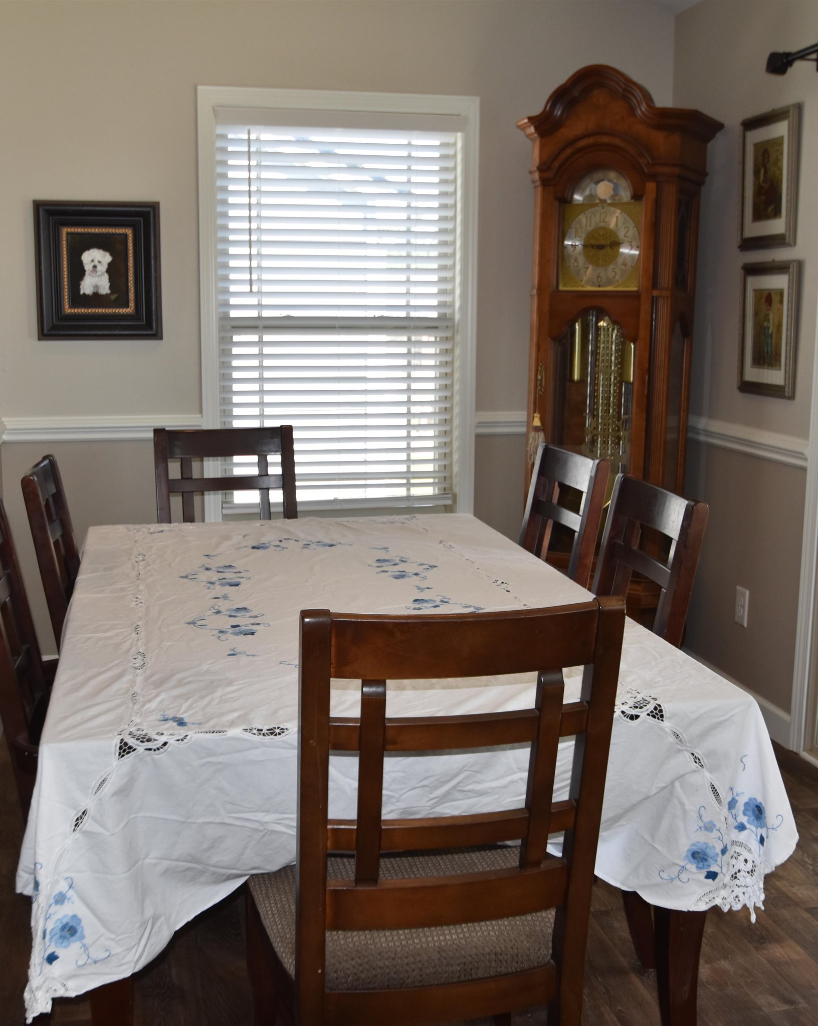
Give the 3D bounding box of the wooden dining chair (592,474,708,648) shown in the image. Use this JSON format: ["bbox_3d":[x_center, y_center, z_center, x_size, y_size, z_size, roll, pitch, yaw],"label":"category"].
[{"bbox_3d":[0.310,0.441,2.740,0.550,0.990,0.465,-2,10,-11],"label":"wooden dining chair"}]

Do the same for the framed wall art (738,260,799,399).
[{"bbox_3d":[1.156,-0.591,3.863,0.025,0.415,0.330,-2,10,-13],"label":"framed wall art"}]

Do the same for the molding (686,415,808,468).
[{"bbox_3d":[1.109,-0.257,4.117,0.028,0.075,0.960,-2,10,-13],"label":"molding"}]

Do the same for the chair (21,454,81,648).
[{"bbox_3d":[-0.683,0.362,3.172,0.550,0.990,0.465,-1,10,-10],"label":"chair"}]

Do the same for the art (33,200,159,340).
[{"bbox_3d":[-1.074,-0.839,4.161,0.418,0.473,0.040,-2,10,-13],"label":"art"}]

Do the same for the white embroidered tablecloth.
[{"bbox_3d":[-0.172,0.549,2.747,1.190,0.768,1.830,-2,10,-13],"label":"white embroidered tablecloth"}]

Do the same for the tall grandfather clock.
[{"bbox_3d":[0.715,-0.386,4.151,0.610,2.150,0.370,4,10,23],"label":"tall grandfather clock"}]

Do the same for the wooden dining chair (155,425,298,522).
[{"bbox_3d":[-0.520,0.258,3.789,0.465,0.990,0.550,-3,10,-18],"label":"wooden dining chair"}]

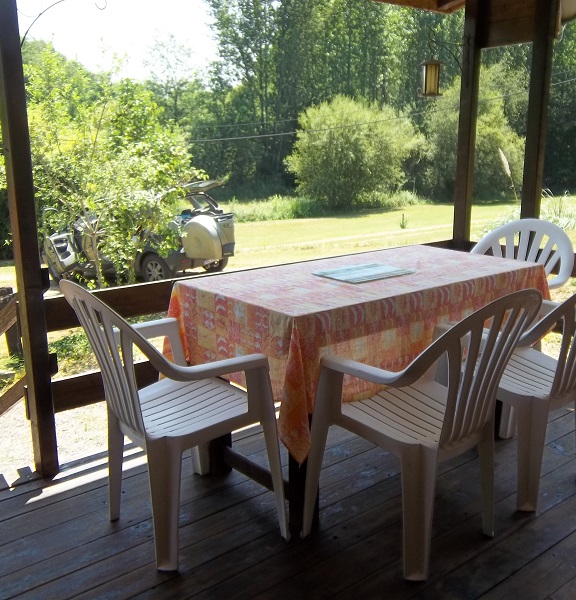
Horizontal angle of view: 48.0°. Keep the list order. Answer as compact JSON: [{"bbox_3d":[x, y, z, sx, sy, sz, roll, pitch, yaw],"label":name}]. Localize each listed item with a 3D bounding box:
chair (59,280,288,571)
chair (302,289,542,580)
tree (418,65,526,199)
[{"bbox_3d":[-0.382,0.330,2.015,0.560,0.858,0.564,-10,16,-38],"label":"chair"},{"bbox_3d":[0.432,0.344,1.952,0.564,0.858,0.560,-10,17,-39],"label":"chair"},{"bbox_3d":[8.224,-7.462,29.000,4.600,6.200,4.600,4,13,15],"label":"tree"}]

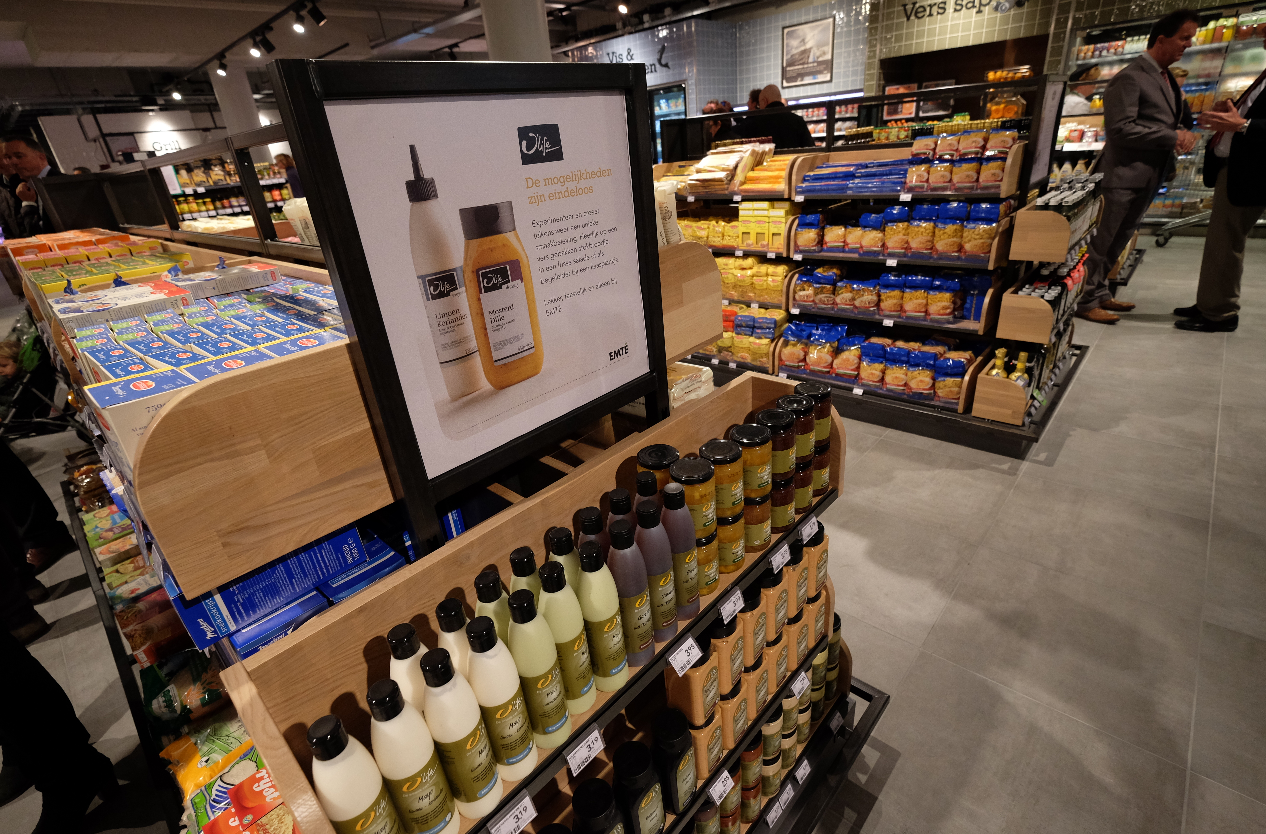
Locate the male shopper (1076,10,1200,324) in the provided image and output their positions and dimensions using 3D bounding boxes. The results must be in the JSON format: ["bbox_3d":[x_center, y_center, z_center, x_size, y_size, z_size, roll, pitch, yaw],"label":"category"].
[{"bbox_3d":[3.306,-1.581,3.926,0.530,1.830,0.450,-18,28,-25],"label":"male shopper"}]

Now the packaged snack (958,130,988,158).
[{"bbox_3d":[1.458,-1.156,2.549,0.104,0.115,0.065,17,15,39],"label":"packaged snack"}]

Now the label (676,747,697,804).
[{"bbox_3d":[0.097,0.647,1.065,0.007,0.118,0.052,17,33,39],"label":"label"}]

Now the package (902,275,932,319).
[{"bbox_3d":[1.379,-0.581,2.888,0.110,0.194,0.070,17,33,39],"label":"package"}]

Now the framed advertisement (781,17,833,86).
[{"bbox_3d":[2.610,-5.411,8.927,0.828,0.806,0.030,17,33,39],"label":"framed advertisement"}]

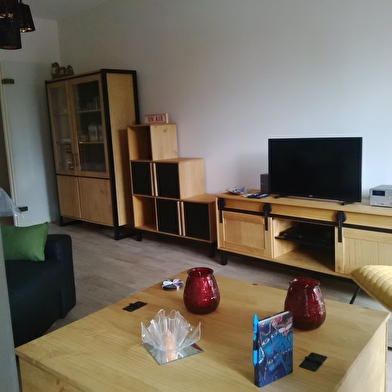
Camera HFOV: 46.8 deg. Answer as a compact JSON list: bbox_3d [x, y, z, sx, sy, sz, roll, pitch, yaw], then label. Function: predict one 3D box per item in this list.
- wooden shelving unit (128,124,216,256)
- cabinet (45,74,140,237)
[{"bbox_3d":[-0.156,-0.101,4.323,1.044,1.160,0.330,6,13,44],"label":"wooden shelving unit"},{"bbox_3d":[-1.142,-0.470,5.135,1.119,1.723,0.436,6,13,44],"label":"cabinet"}]

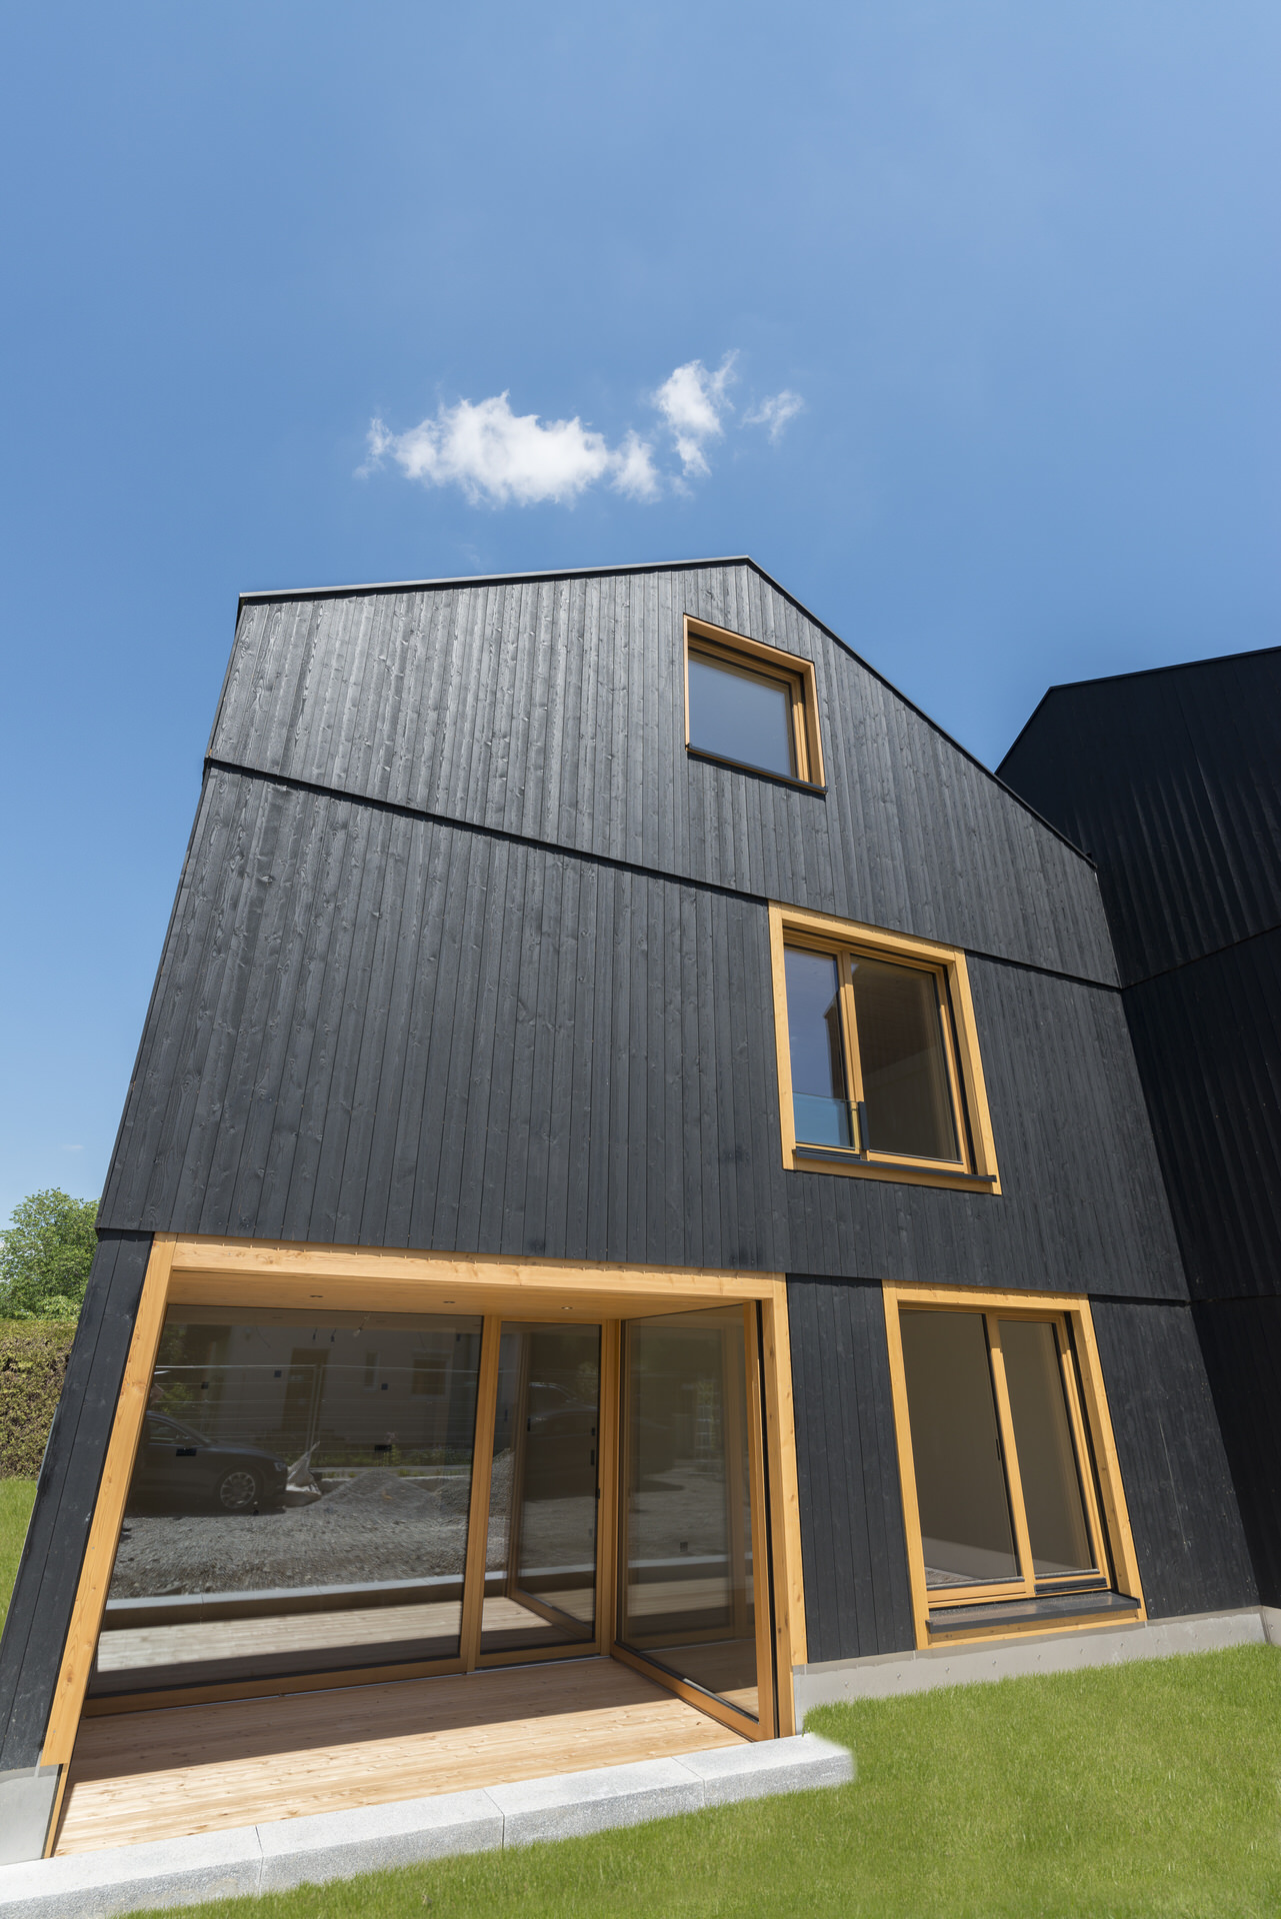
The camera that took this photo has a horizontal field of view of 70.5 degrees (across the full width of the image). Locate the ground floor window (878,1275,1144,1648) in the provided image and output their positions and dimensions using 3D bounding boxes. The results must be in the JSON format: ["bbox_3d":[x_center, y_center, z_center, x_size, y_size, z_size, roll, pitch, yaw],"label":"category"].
[{"bbox_3d":[2.532,3.406,6.310,1.984,2.092,0.200,12,-26,-23],"label":"ground floor window"}]

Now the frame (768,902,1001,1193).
[{"bbox_3d":[1.875,0.722,7.166,2.009,2.095,0.200,12,-26,-23],"label":"frame"}]

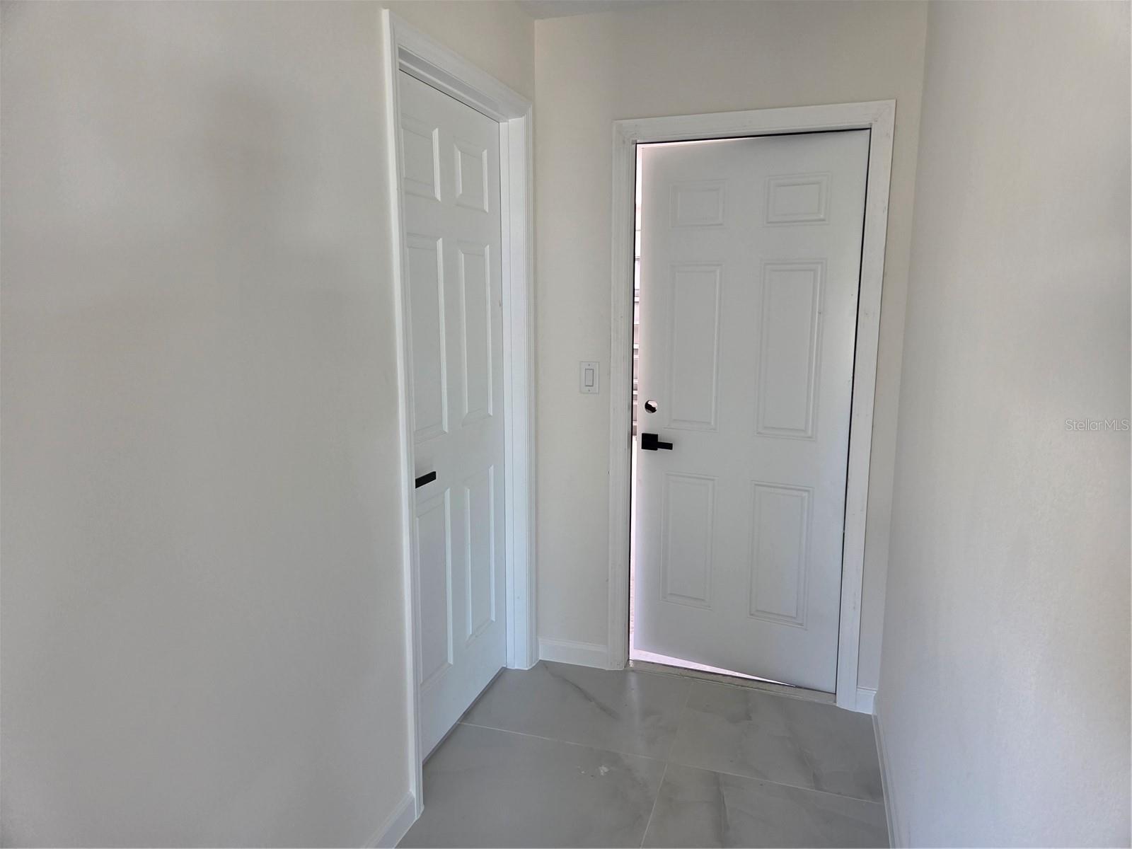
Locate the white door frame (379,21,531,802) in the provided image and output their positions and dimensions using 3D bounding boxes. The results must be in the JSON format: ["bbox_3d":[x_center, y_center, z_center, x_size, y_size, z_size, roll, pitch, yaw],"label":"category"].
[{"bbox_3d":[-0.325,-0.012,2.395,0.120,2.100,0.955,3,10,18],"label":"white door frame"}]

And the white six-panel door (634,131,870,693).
[{"bbox_3d":[0.642,-0.022,2.773,0.800,1.975,0.045,5,11,25],"label":"white six-panel door"}]

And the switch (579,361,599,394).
[{"bbox_3d":[0.087,-0.172,2.774,0.072,0.115,0.010,3,10,18],"label":"switch"}]

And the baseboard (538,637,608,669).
[{"bbox_3d":[0.025,0.906,2.979,0.292,0.092,0.015,3,10,18],"label":"baseboard"}]

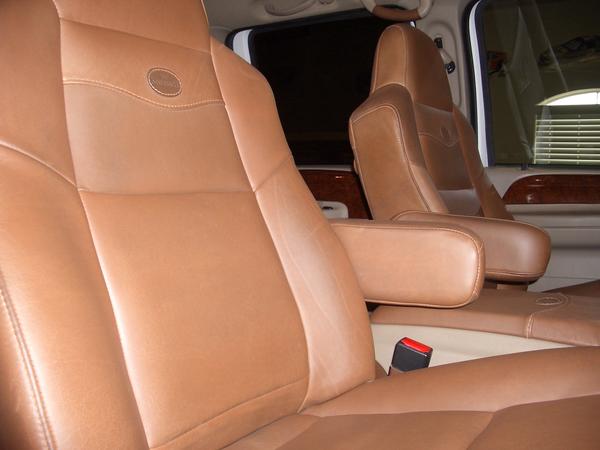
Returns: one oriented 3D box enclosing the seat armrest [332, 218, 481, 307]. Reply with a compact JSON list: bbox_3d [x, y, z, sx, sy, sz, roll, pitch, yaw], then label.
[{"bbox_3d":[0.117,0.054,0.961,0.335,0.117,0.090,1,4,25],"label":"seat armrest"}]

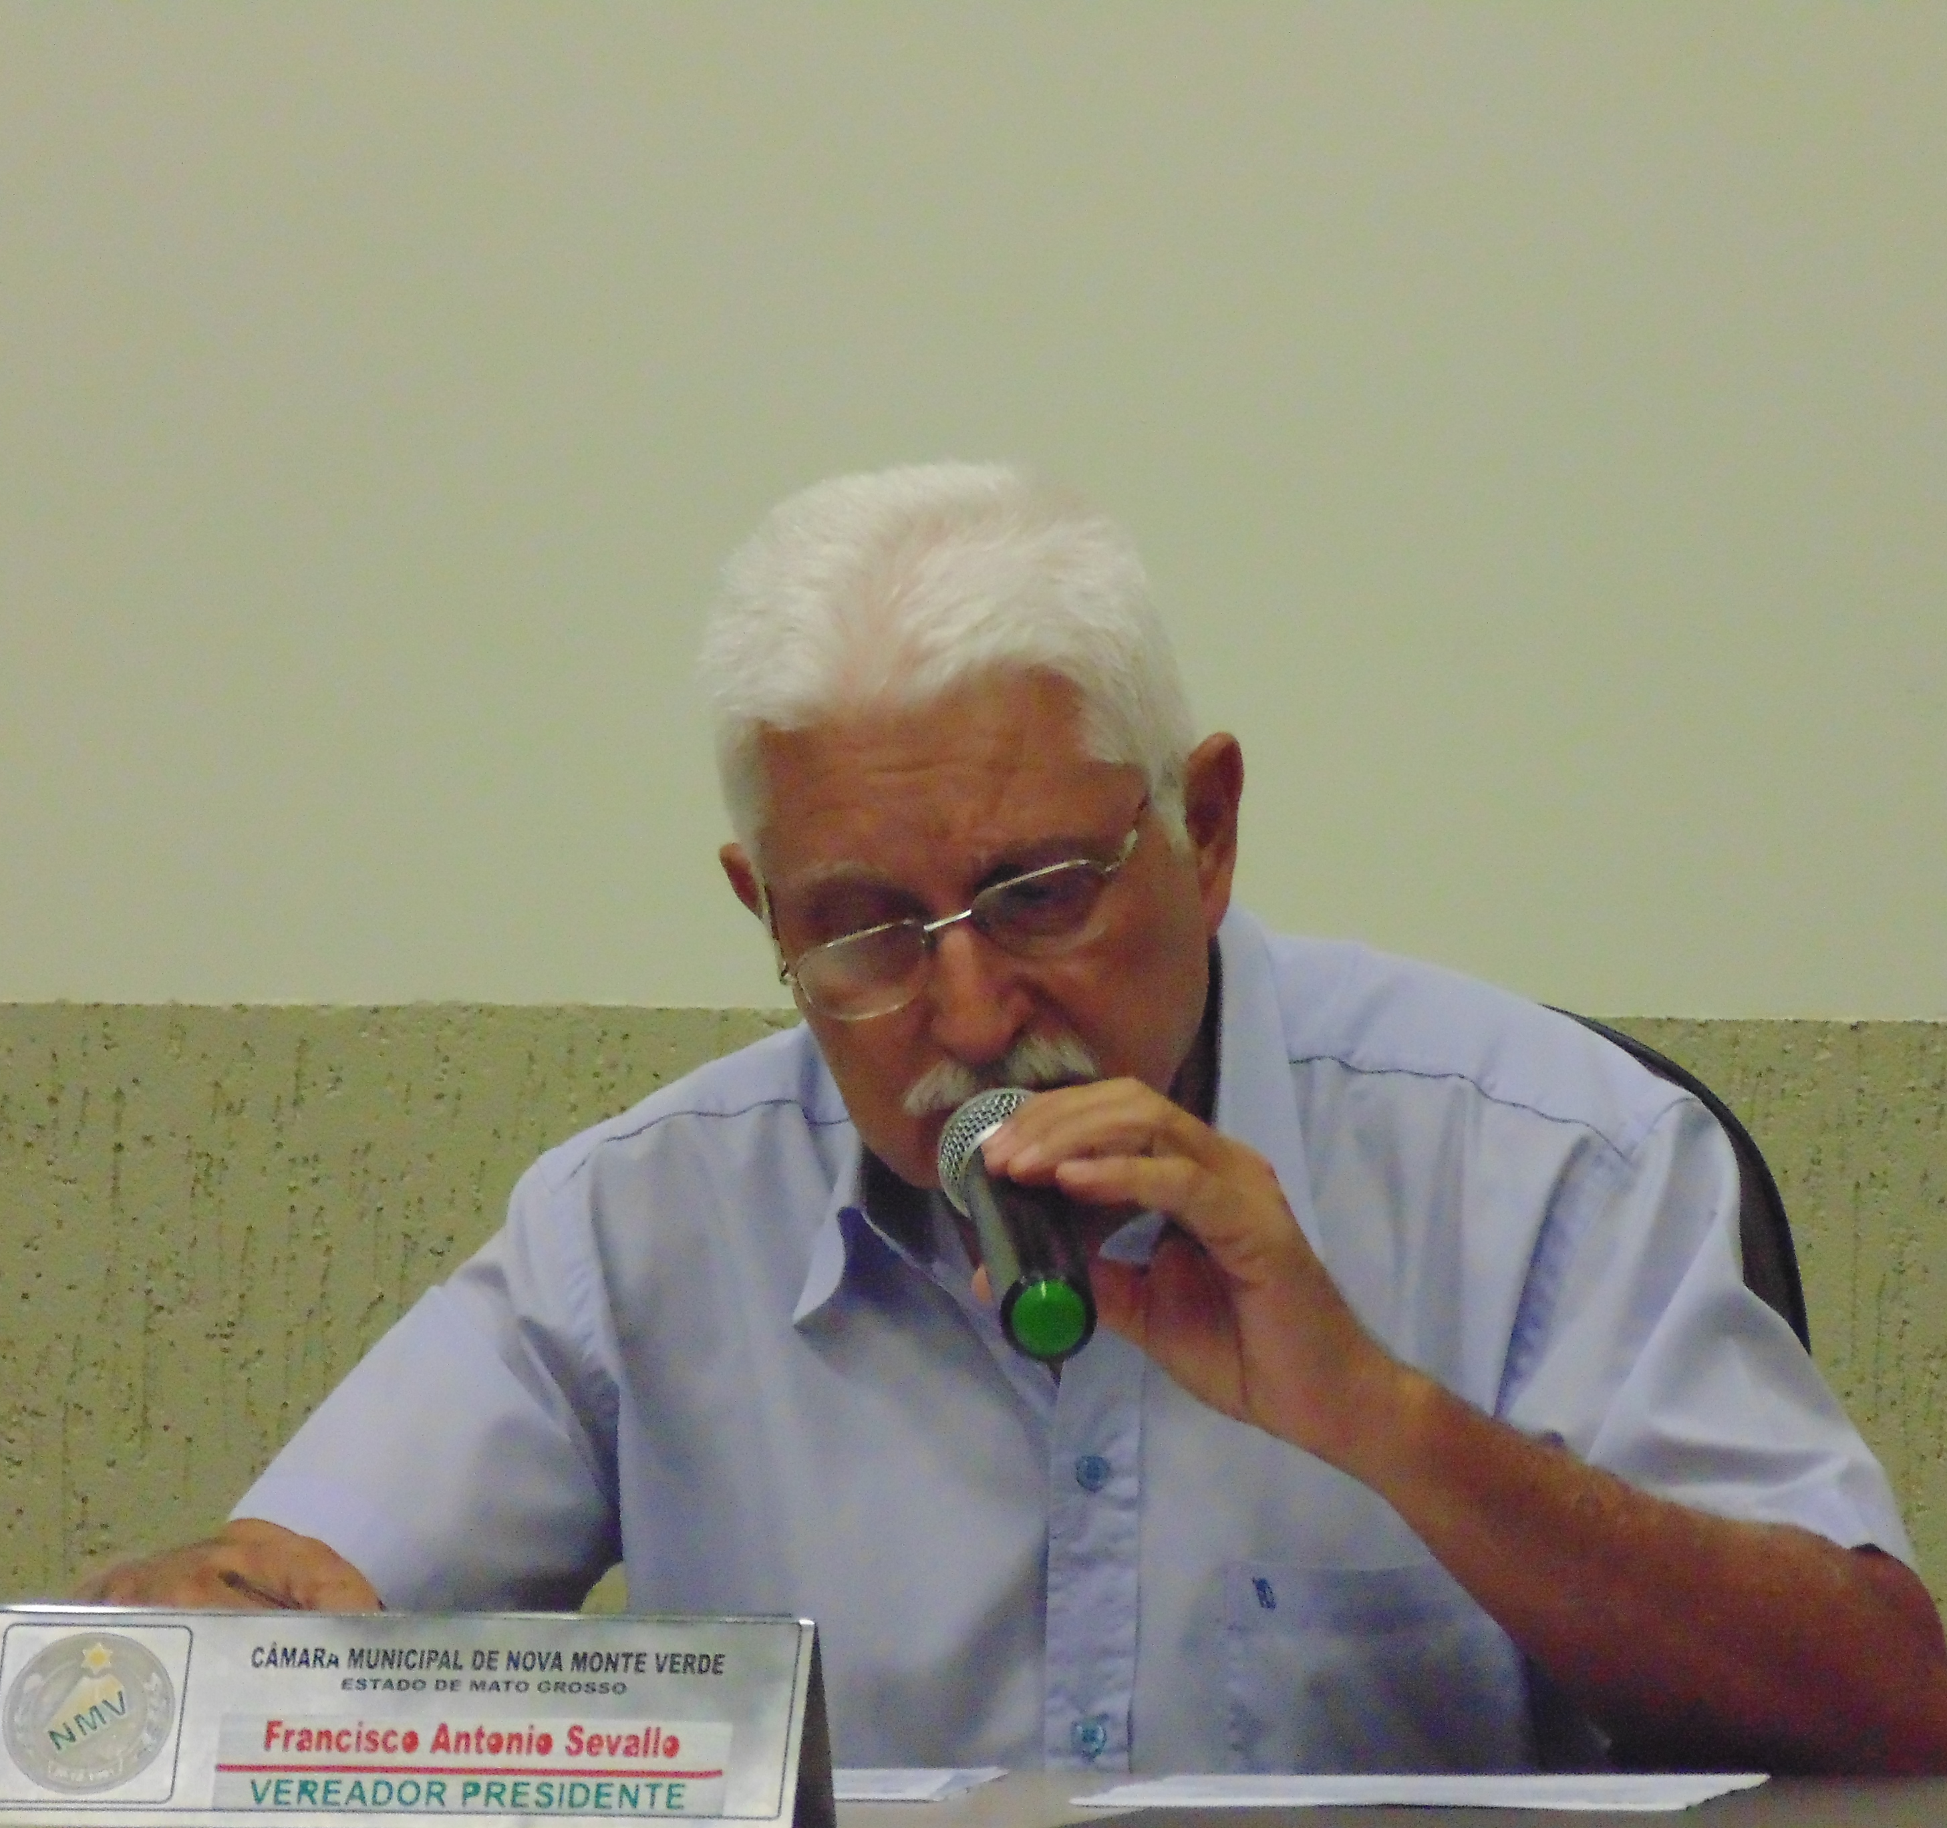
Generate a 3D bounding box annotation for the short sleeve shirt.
[{"bbox_3d":[0.040,0.255,7.400,0.620,0.550,0.380,1,10,5],"label":"short sleeve shirt"}]

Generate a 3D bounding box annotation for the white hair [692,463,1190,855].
[{"bbox_3d":[-0.009,-0.070,7.320,0.185,0.190,0.210,-10,23,12],"label":"white hair"}]

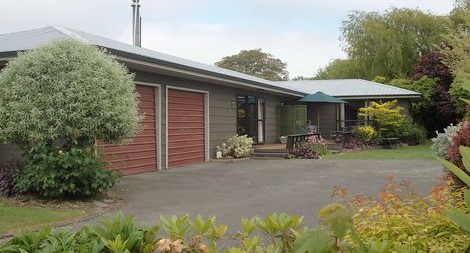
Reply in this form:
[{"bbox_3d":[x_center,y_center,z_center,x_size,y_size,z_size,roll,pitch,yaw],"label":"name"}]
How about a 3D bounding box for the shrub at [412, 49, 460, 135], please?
[{"bbox_3d":[11.800,-1.900,29.000,2.900,5.400,2.900,0,1,0],"label":"shrub"}]

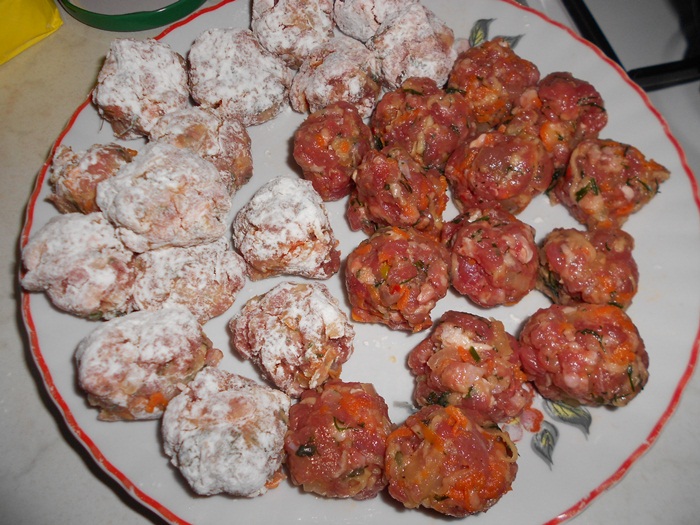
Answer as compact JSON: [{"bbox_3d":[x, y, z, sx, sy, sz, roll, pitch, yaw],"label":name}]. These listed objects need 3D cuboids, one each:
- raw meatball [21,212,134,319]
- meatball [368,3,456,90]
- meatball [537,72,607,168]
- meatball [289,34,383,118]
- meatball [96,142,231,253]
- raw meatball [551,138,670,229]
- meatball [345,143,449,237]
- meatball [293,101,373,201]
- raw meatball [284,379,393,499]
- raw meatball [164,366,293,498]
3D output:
[{"bbox_3d":[-0.101,0.001,0.198,0.040,0.036,0.041,-4,63,0],"label":"raw meatball"},{"bbox_3d":[0.028,-0.097,0.240,0.040,0.037,0.042,-3,64,0],"label":"meatball"},{"bbox_3d":[0.092,-0.061,0.229,0.037,0.038,0.045,-4,63,0],"label":"meatball"},{"bbox_3d":[-0.007,-0.083,0.237,0.041,0.035,0.037,-3,64,0],"label":"meatball"},{"bbox_3d":[-0.069,-0.024,0.197,0.048,0.040,0.041,-3,64,0],"label":"meatball"},{"bbox_3d":[0.101,-0.031,0.205,0.043,0.035,0.035,-3,64,0],"label":"raw meatball"},{"bbox_3d":[0.019,-0.029,0.214,0.041,0.037,0.039,-3,64,0],"label":"meatball"},{"bbox_3d":[-0.007,-0.048,0.225,0.037,0.037,0.041,-3,64,0],"label":"meatball"},{"bbox_3d":[-0.004,0.058,0.174,0.036,0.032,0.037,-4,63,0],"label":"raw meatball"},{"bbox_3d":[-0.040,0.054,0.172,0.041,0.036,0.040,-4,63,0],"label":"raw meatball"}]

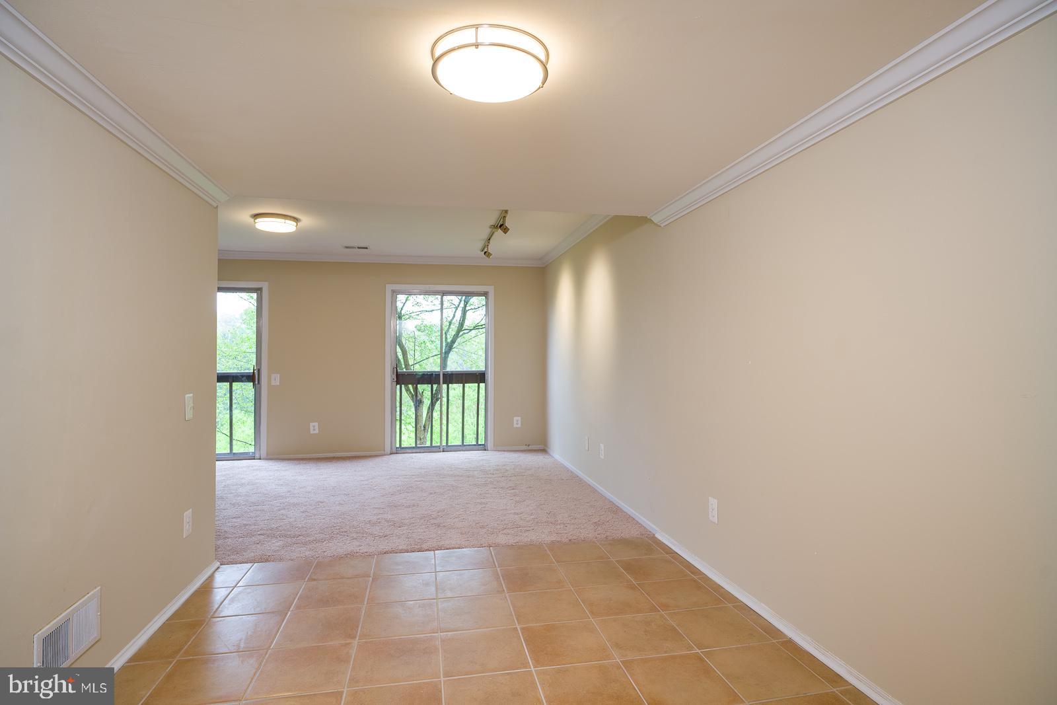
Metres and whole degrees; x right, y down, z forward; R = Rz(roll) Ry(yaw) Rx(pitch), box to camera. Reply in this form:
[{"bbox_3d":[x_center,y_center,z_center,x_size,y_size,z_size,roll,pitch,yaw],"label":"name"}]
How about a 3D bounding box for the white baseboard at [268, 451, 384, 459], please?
[{"bbox_3d":[-2.374,1.218,6.241,1.318,0.058,0.014,0,-1,-11],"label":"white baseboard"}]

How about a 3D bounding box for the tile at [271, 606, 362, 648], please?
[{"bbox_3d":[-0.908,1.208,2.327,0.333,0.010,0.326,0,-1,-11],"label":"tile"}]

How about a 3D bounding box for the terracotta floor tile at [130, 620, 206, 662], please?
[{"bbox_3d":[-1.497,1.206,2.215,0.178,0.010,0.326,0,-1,-11],"label":"terracotta floor tile"}]

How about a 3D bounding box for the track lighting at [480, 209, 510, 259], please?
[{"bbox_3d":[-0.344,-1.101,5.194,0.130,0.185,1.900,0,-1,-11],"label":"track lighting"}]

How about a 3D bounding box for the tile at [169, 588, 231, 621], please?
[{"bbox_3d":[-1.569,1.212,2.538,0.191,0.010,0.323,0,-1,-11],"label":"tile"}]

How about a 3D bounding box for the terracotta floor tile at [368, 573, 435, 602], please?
[{"bbox_3d":[-0.641,1.214,2.716,0.335,0.010,0.323,0,-1,-11],"label":"terracotta floor tile"}]

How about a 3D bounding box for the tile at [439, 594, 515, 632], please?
[{"bbox_3d":[-0.246,1.230,2.497,0.336,0.010,0.334,0,-1,-11],"label":"tile"}]

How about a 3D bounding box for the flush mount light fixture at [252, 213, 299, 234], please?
[{"bbox_3d":[-2.327,-1.195,4.874,0.360,0.100,0.360,0,-1,-11],"label":"flush mount light fixture"}]

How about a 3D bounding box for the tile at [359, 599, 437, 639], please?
[{"bbox_3d":[-0.585,1.230,2.433,0.336,0.010,0.334,0,-1,-11],"label":"tile"}]

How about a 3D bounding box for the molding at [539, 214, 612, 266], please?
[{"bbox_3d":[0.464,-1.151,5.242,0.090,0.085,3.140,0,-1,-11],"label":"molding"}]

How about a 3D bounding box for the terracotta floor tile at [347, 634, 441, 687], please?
[{"bbox_3d":[-0.513,1.205,2.068,0.333,0.010,0.326,0,-1,-11],"label":"terracotta floor tile"}]

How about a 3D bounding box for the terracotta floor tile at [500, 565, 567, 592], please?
[{"bbox_3d":[0.026,1.215,2.844,0.335,0.010,0.323,0,-1,-11],"label":"terracotta floor tile"}]

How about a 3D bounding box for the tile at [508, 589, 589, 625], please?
[{"bbox_3d":[0.088,1.211,2.522,0.335,0.010,0.323,0,-1,-11],"label":"tile"}]

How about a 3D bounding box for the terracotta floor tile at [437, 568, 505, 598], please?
[{"bbox_3d":[-0.302,1.213,2.777,0.333,0.010,0.326,0,-1,-11],"label":"terracotta floor tile"}]

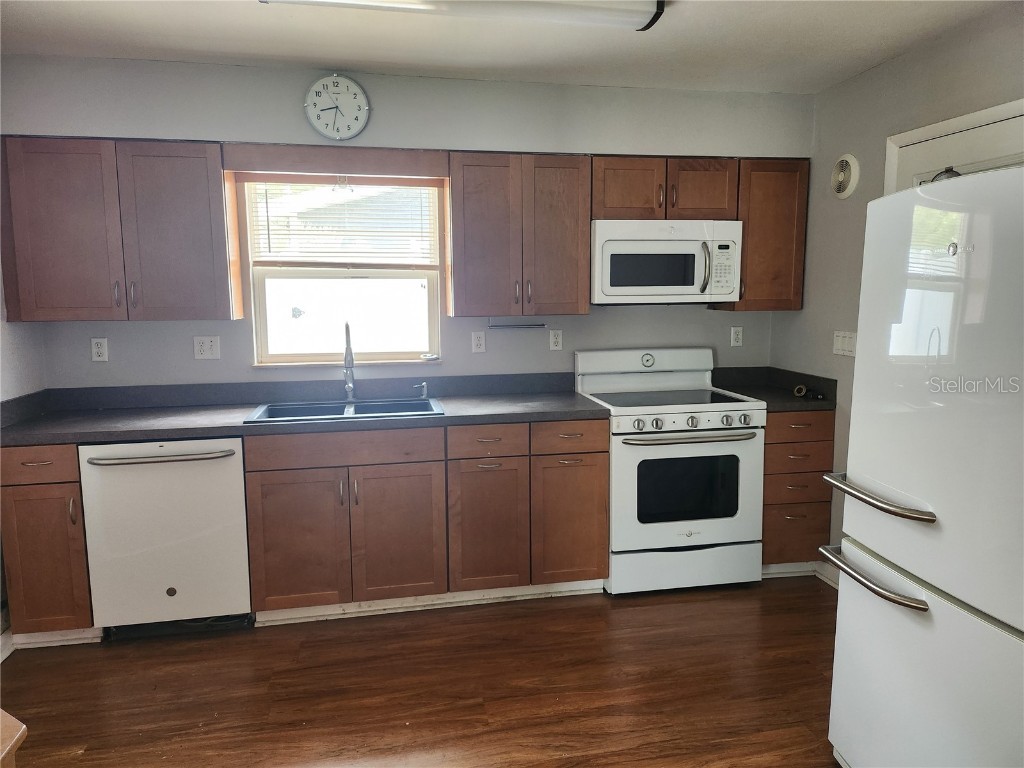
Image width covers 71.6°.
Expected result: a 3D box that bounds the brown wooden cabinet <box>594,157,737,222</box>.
[{"bbox_3d":[0.734,-0.982,3.670,0.773,0.299,0.325,-2,7,-11],"label":"brown wooden cabinet"}]

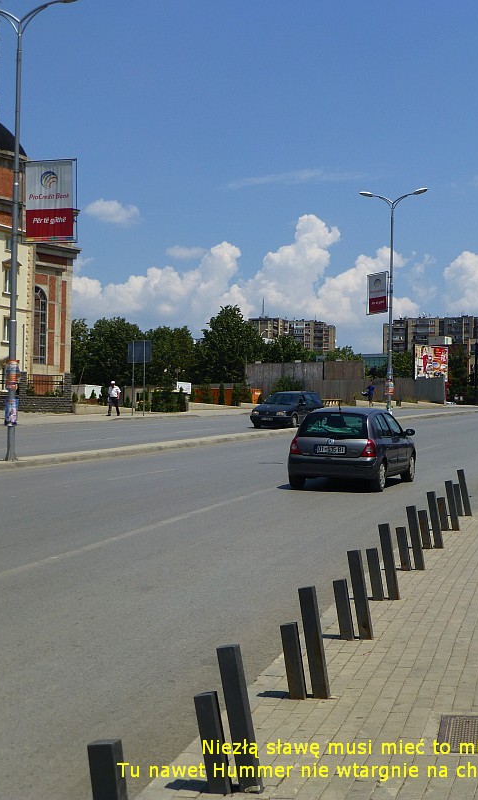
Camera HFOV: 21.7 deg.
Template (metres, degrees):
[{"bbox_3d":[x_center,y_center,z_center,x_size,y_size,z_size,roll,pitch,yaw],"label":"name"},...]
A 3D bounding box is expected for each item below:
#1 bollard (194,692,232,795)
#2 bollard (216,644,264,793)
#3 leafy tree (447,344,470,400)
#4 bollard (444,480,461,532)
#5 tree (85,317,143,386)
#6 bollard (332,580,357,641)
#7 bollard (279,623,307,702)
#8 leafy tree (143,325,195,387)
[{"bbox_3d":[-0.110,1.470,5.340,0.080,0.418,0.080,-10,-5,14],"label":"bollard"},{"bbox_3d":[0.005,1.350,5.280,0.080,0.610,0.080,-11,-5,14],"label":"bollard"},{"bbox_3d":[18.033,-2.187,103.000,2.400,4.900,2.400,0,-3,14],"label":"leafy tree"},{"bbox_3d":[2.568,1.261,14.994,0.082,0.600,0.082,-9,-3,15],"label":"bollard"},{"bbox_3d":[-8.978,-2.993,90.000,4.400,6.200,4.400,0,-3,14],"label":"tree"},{"bbox_3d":[0.703,1.410,8.400,0.080,0.410,0.080,-7,0,14],"label":"bollard"},{"bbox_3d":[0.297,1.421,6.800,0.080,0.410,0.080,-7,0,14],"label":"bollard"},{"bbox_3d":[-4.566,-2.333,82.000,3.548,5.256,3.800,1,-2,0],"label":"leafy tree"}]

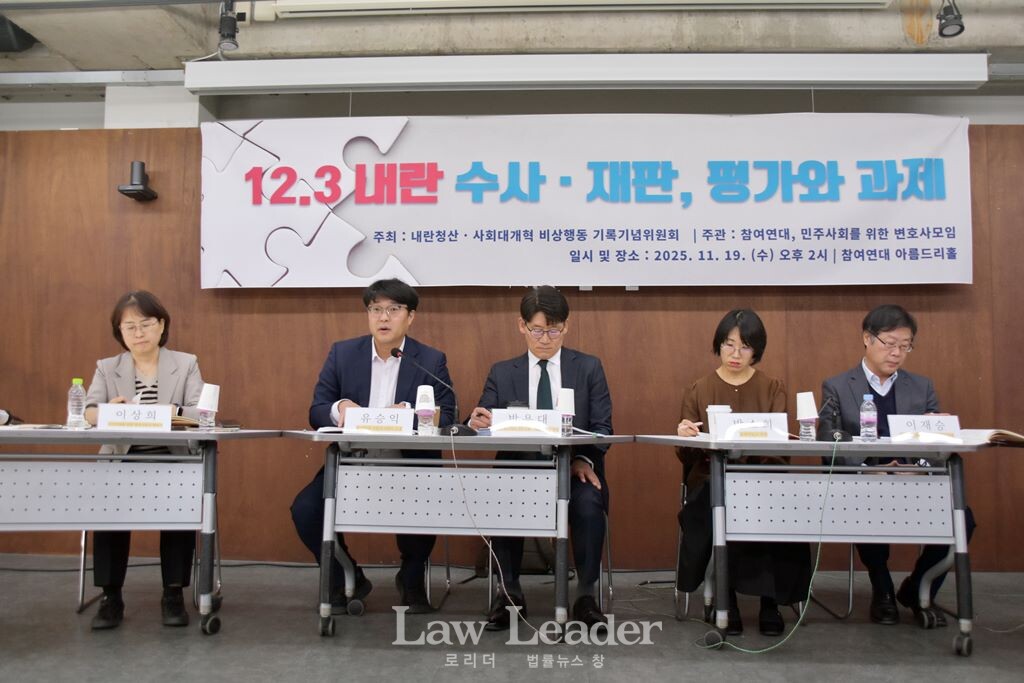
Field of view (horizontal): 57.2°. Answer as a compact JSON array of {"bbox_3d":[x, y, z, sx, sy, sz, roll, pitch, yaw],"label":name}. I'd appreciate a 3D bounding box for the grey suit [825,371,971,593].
[{"bbox_3d":[1.572,0.554,3.920,0.585,0.940,0.540,0,-5,4],"label":"grey suit"}]

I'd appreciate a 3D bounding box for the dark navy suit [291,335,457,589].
[{"bbox_3d":[-0.550,0.485,3.910,0.650,1.050,0.680,0,-4,7],"label":"dark navy suit"}]

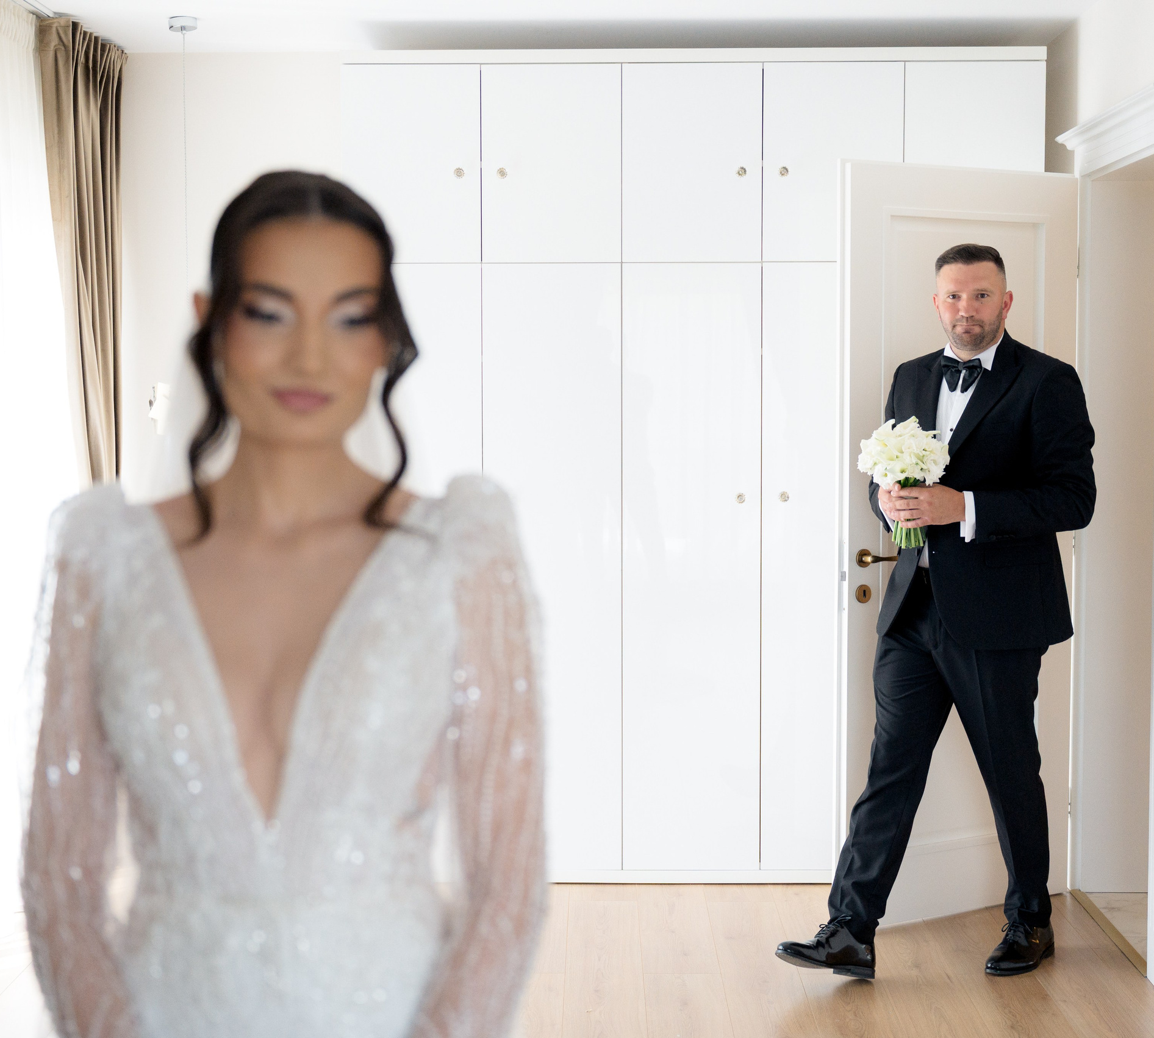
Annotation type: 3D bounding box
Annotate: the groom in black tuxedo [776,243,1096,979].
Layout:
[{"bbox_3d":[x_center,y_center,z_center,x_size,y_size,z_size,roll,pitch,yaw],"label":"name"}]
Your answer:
[{"bbox_3d":[0.880,0.230,4.373,0.560,1.777,0.720,3,5,43],"label":"groom in black tuxedo"}]

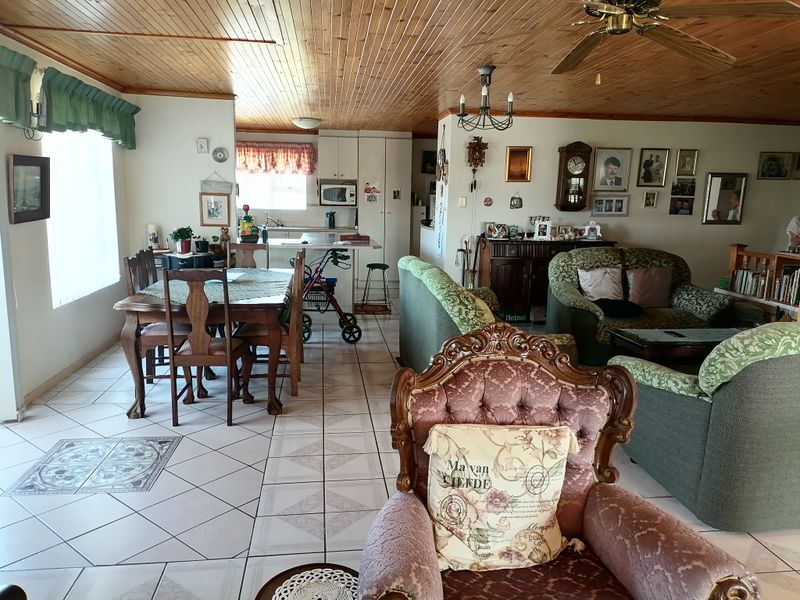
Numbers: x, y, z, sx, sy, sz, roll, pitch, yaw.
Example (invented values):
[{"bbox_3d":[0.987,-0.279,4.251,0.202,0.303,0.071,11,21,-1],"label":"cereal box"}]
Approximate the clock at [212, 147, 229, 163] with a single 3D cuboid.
[{"bbox_3d":[-1.898,-1.538,6.366,0.166,0.165,0.030,0,10,-7],"label":"clock"}]

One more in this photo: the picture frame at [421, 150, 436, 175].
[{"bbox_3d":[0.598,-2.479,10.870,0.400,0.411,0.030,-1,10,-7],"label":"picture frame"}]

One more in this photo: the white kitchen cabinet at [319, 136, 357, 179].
[{"bbox_3d":[-0.969,-2.211,9.433,0.612,0.637,0.480,0,10,-7],"label":"white kitchen cabinet"}]

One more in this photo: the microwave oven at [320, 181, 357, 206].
[{"bbox_3d":[-0.972,-1.655,9.522,0.564,0.329,0.400,0,10,-7],"label":"microwave oven"}]

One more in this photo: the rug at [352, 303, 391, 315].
[{"bbox_3d":[-0.388,0.110,7.749,0.463,0.011,0.691,0,10,-7],"label":"rug"}]

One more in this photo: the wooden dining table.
[{"bbox_3d":[-1.379,0.250,4.740,1.055,0.770,1.815,0,10,-7],"label":"wooden dining table"}]

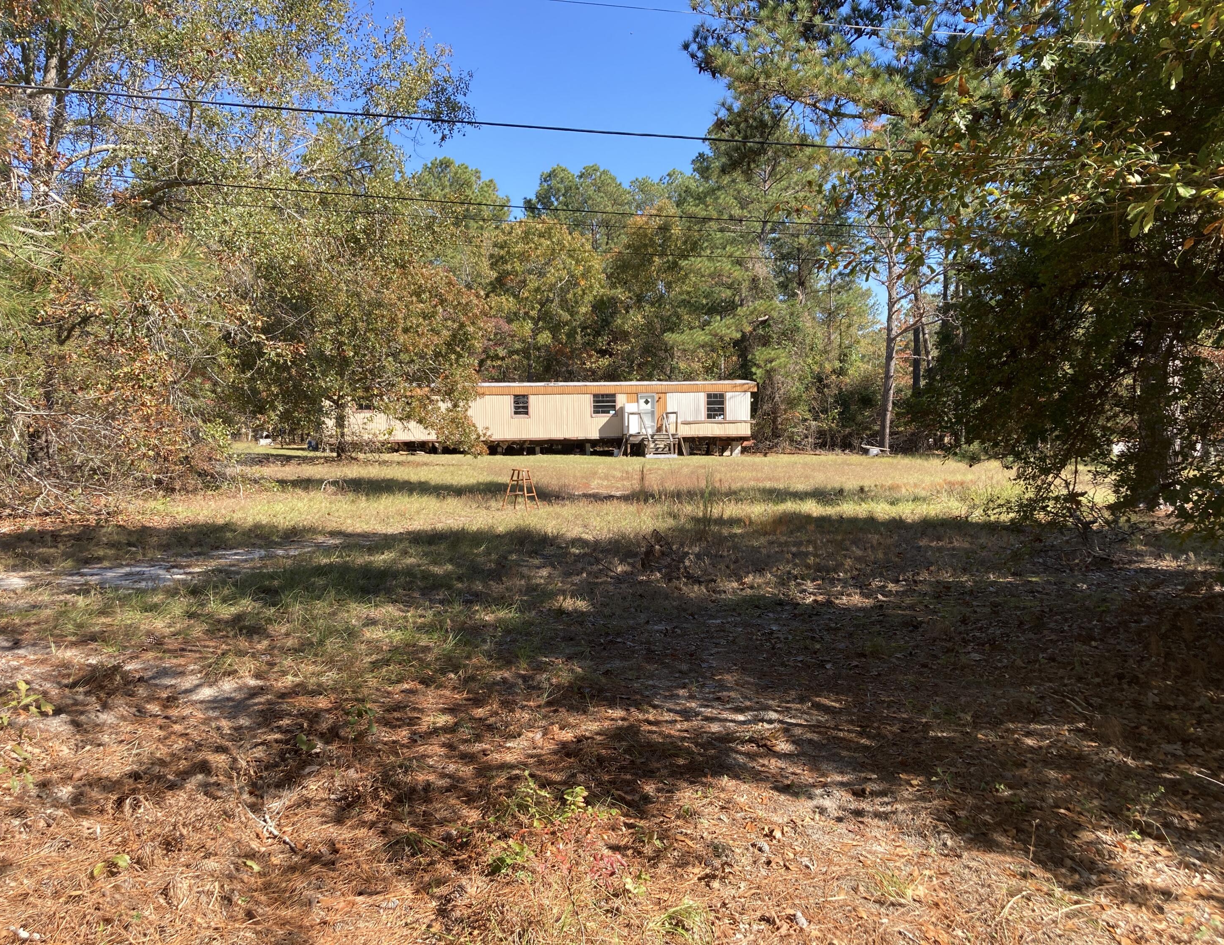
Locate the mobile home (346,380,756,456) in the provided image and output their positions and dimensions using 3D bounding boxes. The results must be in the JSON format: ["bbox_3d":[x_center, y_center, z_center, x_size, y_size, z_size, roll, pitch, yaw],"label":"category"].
[{"bbox_3d":[-3.400,-2.630,49.500,20.200,3.520,4.200,-1,3,-7],"label":"mobile home"}]

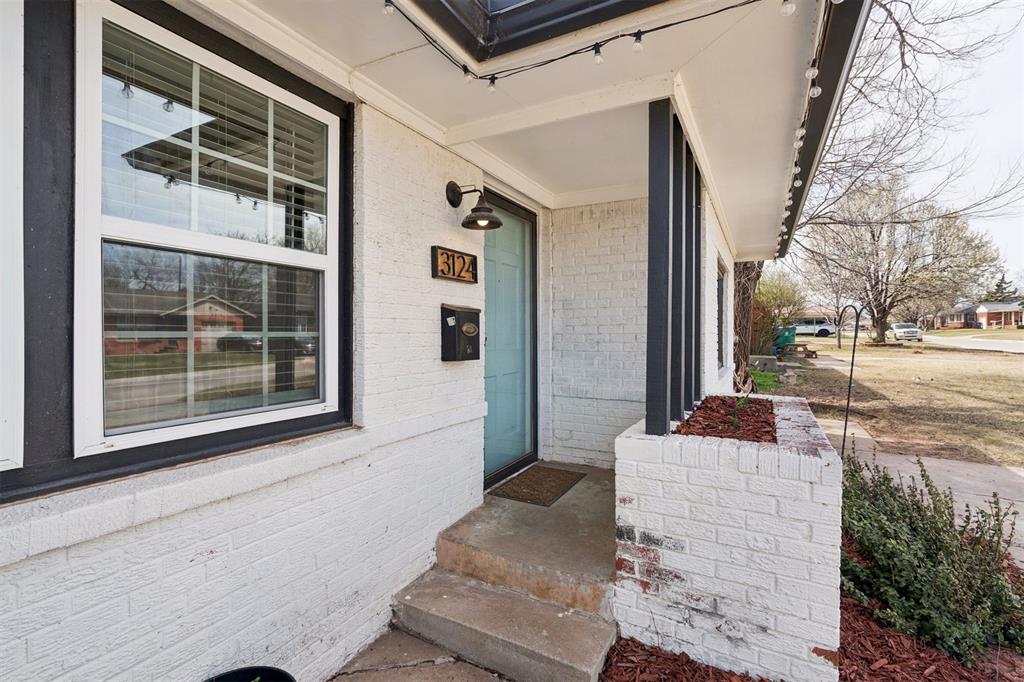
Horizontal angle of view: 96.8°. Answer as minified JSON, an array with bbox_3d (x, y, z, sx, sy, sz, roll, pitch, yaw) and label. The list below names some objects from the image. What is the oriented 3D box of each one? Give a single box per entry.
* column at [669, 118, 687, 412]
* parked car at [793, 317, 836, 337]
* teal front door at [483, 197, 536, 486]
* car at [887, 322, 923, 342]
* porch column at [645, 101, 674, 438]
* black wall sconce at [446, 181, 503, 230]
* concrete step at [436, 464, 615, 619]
[{"bbox_3d":[0.858,-0.347,2.400,0.089,1.522,0.090,1,1,29],"label":"column"},{"bbox_3d":[29.760,-1.297,45.930,4.650,1.680,1.880,1,1,29],"label":"parked car"},{"bbox_3d":[-0.026,-0.002,3.409,0.065,2.045,0.945,1,1,29],"label":"teal front door"},{"bbox_3d":[40.090,-0.899,46.779,1.980,1.880,5.700,1,1,29],"label":"car"},{"bbox_3d":[0.669,-0.322,2.057,0.089,1.482,0.090,1,1,29],"label":"porch column"},{"bbox_3d":[-0.197,-0.780,2.535,0.300,0.270,0.230,1,1,29],"label":"black wall sconce"},{"bbox_3d":[0.386,1.130,2.911,1.015,0.178,1.558,1,1,29],"label":"concrete step"}]

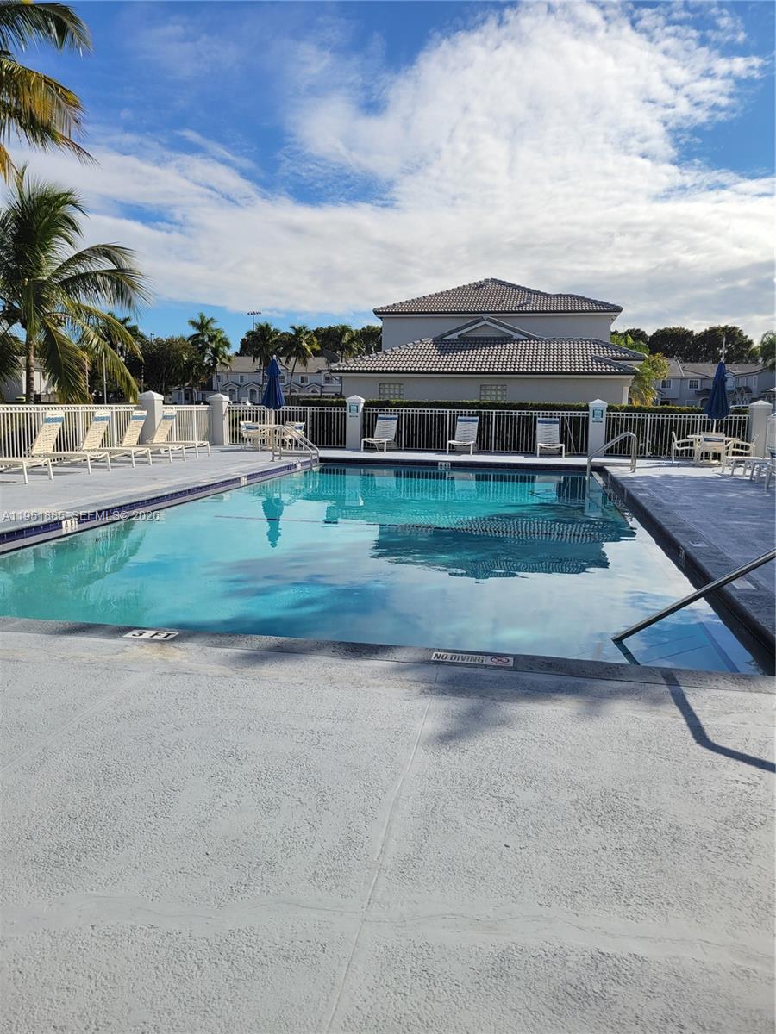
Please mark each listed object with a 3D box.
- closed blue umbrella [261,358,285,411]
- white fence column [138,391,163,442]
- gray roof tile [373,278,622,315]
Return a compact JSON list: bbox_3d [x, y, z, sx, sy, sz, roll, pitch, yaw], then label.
[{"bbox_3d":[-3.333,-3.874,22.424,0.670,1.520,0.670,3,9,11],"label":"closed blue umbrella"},{"bbox_3d":[-6.186,-2.470,20.262,0.470,1.630,0.470,3,9,11],"label":"white fence column"},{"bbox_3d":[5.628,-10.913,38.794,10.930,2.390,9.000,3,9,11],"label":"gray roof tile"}]

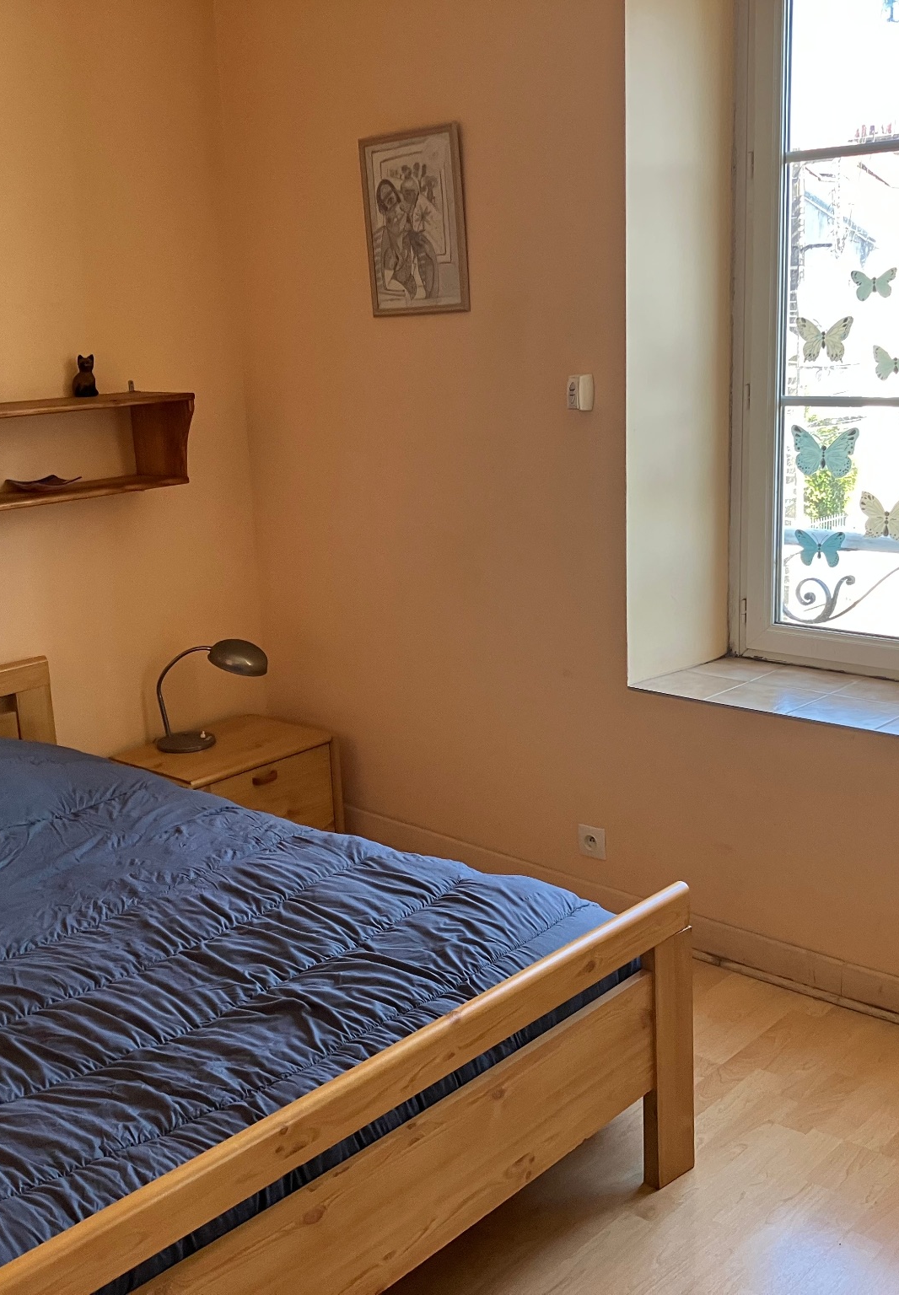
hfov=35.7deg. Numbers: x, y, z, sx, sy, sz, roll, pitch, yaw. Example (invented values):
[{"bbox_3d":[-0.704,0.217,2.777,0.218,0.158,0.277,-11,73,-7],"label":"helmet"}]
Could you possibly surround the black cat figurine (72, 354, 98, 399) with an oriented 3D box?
[{"bbox_3d":[-0.906,-0.676,3.484,0.065,0.107,0.055,10,18,40],"label":"black cat figurine"}]

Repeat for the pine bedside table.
[{"bbox_3d":[-0.608,0.456,3.842,0.375,0.385,0.490,10,18,40],"label":"pine bedside table"}]

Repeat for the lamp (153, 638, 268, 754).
[{"bbox_3d":[-0.651,0.128,3.788,0.320,0.285,0.160,-2,14,3],"label":"lamp"}]

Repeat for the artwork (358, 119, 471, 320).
[{"bbox_3d":[-0.087,-1.032,3.408,0.312,0.426,0.020,7,16,40],"label":"artwork"}]

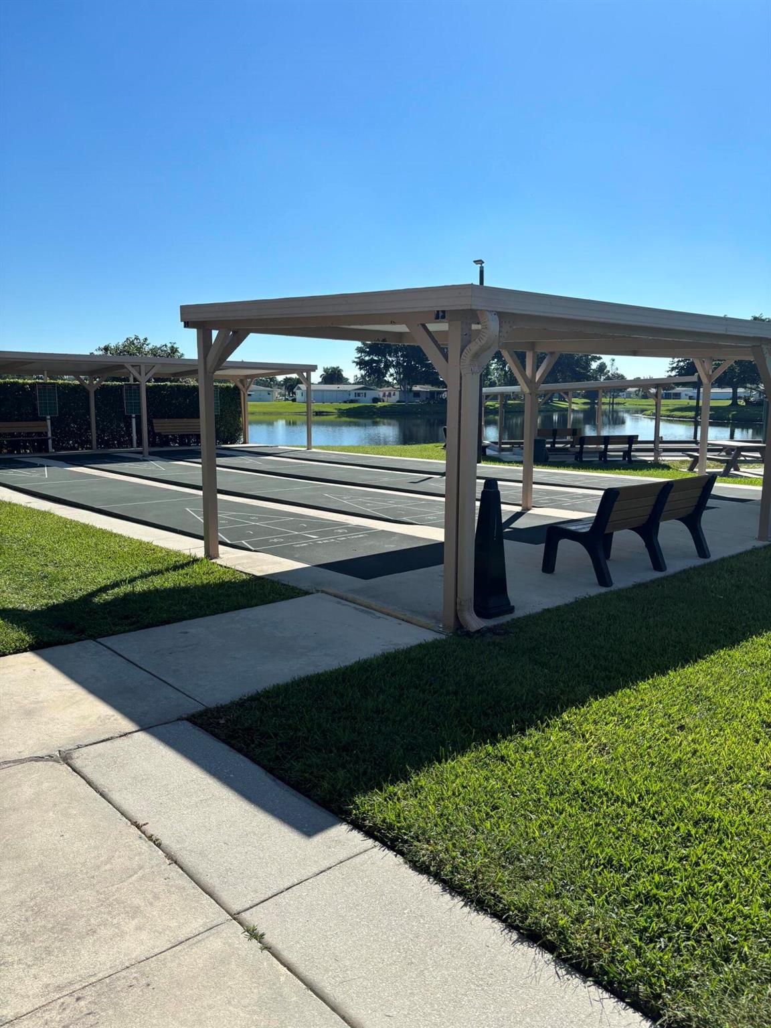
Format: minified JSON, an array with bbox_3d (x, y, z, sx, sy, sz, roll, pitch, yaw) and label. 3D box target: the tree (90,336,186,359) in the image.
[{"bbox_3d":[-14.242,-7.735,44.346,5.600,5.050,5.300,0,9,0],"label":"tree"}]

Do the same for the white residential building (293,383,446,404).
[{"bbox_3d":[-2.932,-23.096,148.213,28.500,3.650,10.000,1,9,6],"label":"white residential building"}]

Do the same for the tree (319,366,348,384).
[{"bbox_3d":[-11.742,-30.104,177.490,7.000,8.400,6.800,0,9,0],"label":"tree"}]

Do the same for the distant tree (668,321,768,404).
[{"bbox_3d":[54.051,-23.716,119.756,19.500,13.770,18.500,0,9,0],"label":"distant tree"}]

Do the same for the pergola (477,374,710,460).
[{"bbox_3d":[5.935,-3.217,25.323,4.410,2.360,9.650,0,9,-1],"label":"pergola"}]

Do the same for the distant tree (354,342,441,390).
[{"bbox_3d":[2.988,-23.241,123.903,16.300,11.700,15.000,0,9,0],"label":"distant tree"}]

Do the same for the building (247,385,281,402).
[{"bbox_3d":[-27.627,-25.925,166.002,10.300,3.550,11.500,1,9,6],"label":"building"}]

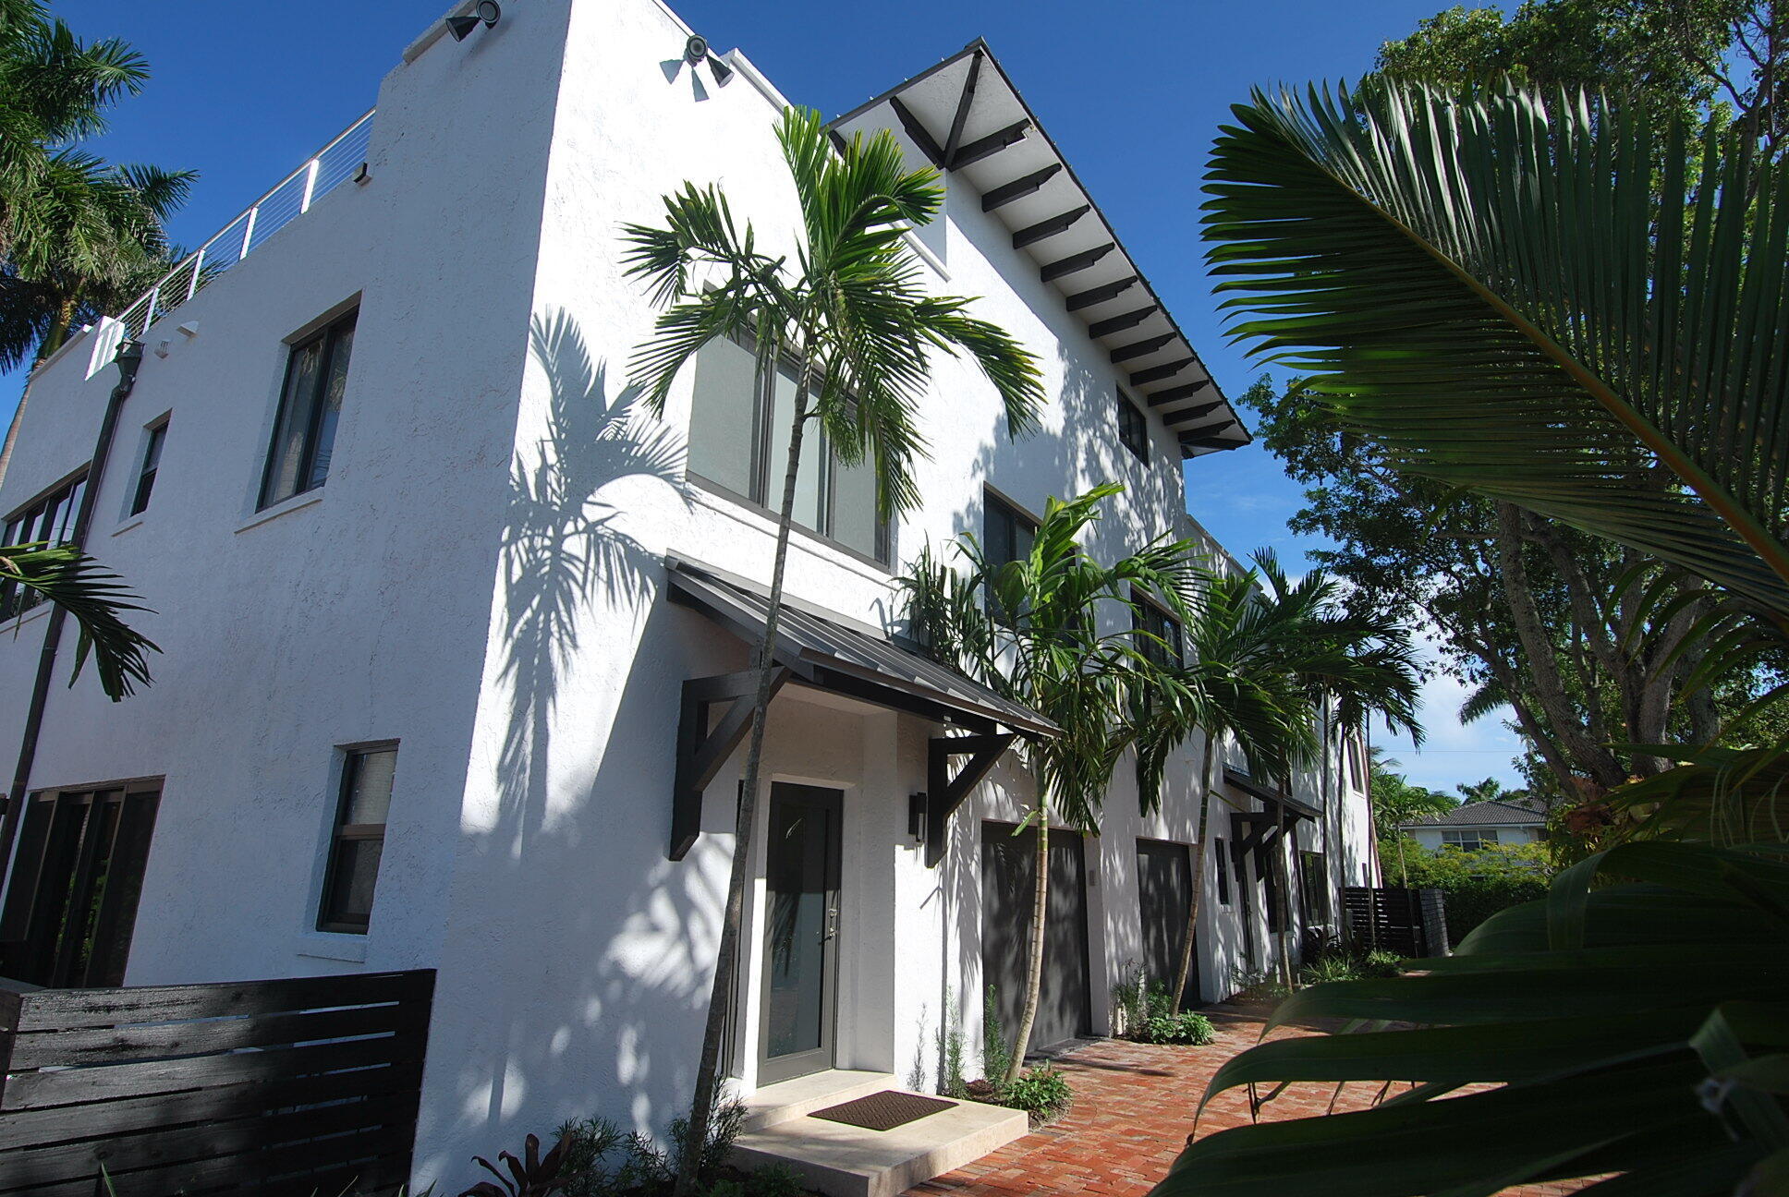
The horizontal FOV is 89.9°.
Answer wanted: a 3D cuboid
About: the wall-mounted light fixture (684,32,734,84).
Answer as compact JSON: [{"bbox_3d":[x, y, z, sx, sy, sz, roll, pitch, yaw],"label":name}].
[{"bbox_3d":[-1.327,-3.869,6.417,0.210,0.220,0.290,-11,-20,33],"label":"wall-mounted light fixture"}]

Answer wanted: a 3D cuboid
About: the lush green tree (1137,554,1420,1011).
[{"bbox_3d":[4.297,2.242,11.028,2.700,5.600,2.900,-11,-20,33],"label":"lush green tree"}]

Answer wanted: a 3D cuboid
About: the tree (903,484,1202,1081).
[{"bbox_3d":[1.558,1.418,7.535,2.150,5.100,2.200,-11,-20,33],"label":"tree"}]

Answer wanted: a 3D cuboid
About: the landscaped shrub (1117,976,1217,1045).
[{"bbox_3d":[3.043,4.574,9.981,0.800,0.500,0.950,-11,-20,33],"label":"landscaped shrub"}]

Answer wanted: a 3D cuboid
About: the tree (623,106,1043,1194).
[{"bbox_3d":[-0.323,0.105,4.363,2.050,5.750,1.950,-11,-20,33],"label":"tree"}]

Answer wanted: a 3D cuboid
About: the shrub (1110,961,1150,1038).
[{"bbox_3d":[2.649,4.448,10.010,0.380,0.800,0.400,-11,-20,33],"label":"shrub"}]

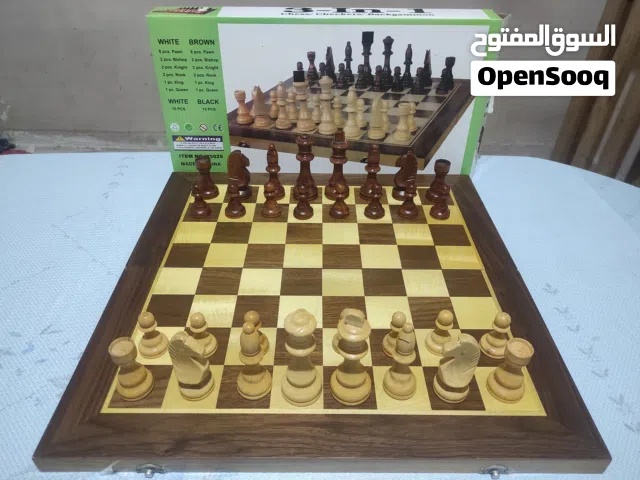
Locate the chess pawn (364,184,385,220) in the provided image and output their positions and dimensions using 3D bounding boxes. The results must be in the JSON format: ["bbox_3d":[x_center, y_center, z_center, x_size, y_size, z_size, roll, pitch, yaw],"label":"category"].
[{"bbox_3d":[0.078,-0.058,0.653,0.029,0.049,0.029,0,37,0],"label":"chess pawn"}]

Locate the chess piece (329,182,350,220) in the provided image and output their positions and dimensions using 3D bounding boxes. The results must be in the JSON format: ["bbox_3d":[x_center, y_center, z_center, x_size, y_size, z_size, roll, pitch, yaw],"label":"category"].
[{"bbox_3d":[0.028,-0.057,0.649,0.029,0.049,0.029,0,38,0],"label":"chess piece"}]

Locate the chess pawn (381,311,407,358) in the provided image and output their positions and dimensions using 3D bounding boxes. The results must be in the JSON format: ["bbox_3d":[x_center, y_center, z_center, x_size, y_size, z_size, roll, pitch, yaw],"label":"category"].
[{"bbox_3d":[0.068,0.078,0.395,0.025,0.041,0.025,0,37,0],"label":"chess pawn"}]

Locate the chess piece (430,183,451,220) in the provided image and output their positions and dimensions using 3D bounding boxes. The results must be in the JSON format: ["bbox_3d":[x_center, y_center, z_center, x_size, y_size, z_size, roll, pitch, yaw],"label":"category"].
[{"bbox_3d":[0.149,-0.048,0.563,0.025,0.041,0.025,0,37,0],"label":"chess piece"}]

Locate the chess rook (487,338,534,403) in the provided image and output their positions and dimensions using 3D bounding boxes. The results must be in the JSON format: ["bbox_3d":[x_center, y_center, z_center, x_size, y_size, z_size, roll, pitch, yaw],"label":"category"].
[{"bbox_3d":[0.176,0.118,0.422,0.035,0.055,0.035,0,38,0],"label":"chess rook"}]

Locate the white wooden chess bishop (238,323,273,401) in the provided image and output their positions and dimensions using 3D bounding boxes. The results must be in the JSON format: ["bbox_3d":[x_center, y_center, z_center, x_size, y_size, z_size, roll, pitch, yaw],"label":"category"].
[{"bbox_3d":[-0.060,0.104,0.407,0.031,0.082,0.031,0,37,0],"label":"white wooden chess bishop"}]

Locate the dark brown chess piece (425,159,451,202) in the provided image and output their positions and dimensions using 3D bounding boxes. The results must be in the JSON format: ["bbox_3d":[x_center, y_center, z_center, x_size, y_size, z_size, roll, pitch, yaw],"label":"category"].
[{"bbox_3d":[0.180,-0.090,0.689,0.036,0.056,0.036,0,38,0],"label":"dark brown chess piece"}]

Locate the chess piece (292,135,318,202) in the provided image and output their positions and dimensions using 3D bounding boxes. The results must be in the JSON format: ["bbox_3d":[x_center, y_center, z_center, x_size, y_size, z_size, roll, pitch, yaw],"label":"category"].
[{"bbox_3d":[-0.020,-0.108,0.677,0.037,0.095,0.037,0,38,0],"label":"chess piece"}]

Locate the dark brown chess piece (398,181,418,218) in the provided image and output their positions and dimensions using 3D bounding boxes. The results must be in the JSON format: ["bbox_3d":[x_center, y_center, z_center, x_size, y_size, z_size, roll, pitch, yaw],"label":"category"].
[{"bbox_3d":[0.127,-0.057,0.653,0.029,0.049,0.029,0,37,0],"label":"dark brown chess piece"}]

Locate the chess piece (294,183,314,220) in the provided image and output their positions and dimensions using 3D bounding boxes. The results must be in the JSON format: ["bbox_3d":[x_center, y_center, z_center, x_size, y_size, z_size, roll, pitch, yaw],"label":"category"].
[{"bbox_3d":[-0.023,-0.056,0.648,0.029,0.048,0.029,0,38,0],"label":"chess piece"}]

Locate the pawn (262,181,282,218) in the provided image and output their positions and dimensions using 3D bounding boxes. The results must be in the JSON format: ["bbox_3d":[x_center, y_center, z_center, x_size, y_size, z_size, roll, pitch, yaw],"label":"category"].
[{"bbox_3d":[-0.068,-0.059,0.650,0.029,0.049,0.029,0,38,0],"label":"pawn"}]

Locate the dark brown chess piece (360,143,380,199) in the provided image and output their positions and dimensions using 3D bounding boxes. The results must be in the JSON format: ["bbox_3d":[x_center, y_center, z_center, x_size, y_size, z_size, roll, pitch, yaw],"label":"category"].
[{"bbox_3d":[0.079,-0.103,0.684,0.033,0.083,0.033,0,37,0],"label":"dark brown chess piece"}]

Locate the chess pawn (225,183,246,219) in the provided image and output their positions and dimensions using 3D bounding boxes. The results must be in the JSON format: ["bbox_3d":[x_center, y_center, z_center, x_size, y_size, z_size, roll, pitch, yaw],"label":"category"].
[{"bbox_3d":[-0.120,-0.057,0.649,0.029,0.048,0.029,0,38,0],"label":"chess pawn"}]

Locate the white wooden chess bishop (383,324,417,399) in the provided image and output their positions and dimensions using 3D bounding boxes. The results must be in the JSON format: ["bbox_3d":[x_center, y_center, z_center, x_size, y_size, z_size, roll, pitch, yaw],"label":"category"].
[{"bbox_3d":[0.075,0.104,0.408,0.031,0.083,0.031,0,37,0],"label":"white wooden chess bishop"}]

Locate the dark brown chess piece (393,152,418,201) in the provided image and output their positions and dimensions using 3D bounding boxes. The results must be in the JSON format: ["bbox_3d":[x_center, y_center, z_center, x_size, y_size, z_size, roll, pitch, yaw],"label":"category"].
[{"bbox_3d":[0.128,-0.099,0.687,0.033,0.075,0.033,0,37,0],"label":"dark brown chess piece"}]

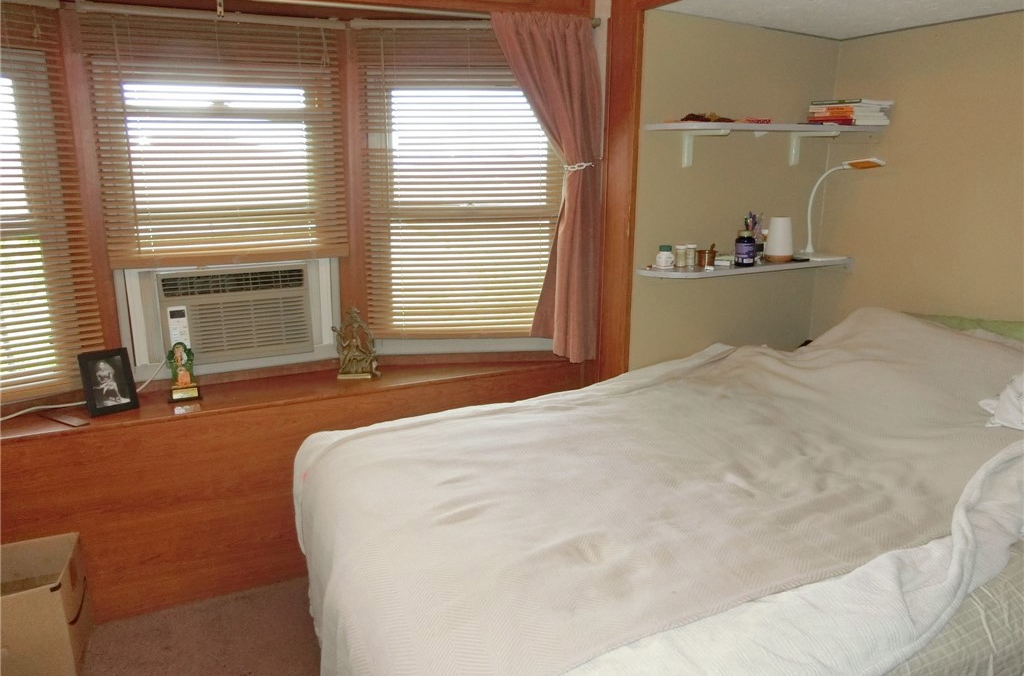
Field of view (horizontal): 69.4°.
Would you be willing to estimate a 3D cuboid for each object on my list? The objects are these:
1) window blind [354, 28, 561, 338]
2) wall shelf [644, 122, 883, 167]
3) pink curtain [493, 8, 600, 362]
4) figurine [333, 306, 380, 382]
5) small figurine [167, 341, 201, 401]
[{"bbox_3d":[-0.134,-0.511,2.544,0.755,1.047,0.045,-1,14,-5],"label":"window blind"},{"bbox_3d":[0.816,-0.620,2.385,0.809,0.131,0.197,-7,15,-24],"label":"wall shelf"},{"bbox_3d":[0.110,-0.452,2.465,0.374,1.142,0.120,-7,15,-24],"label":"pink curtain"},{"bbox_3d":[-0.532,0.017,2.531,0.150,0.238,0.071,-1,14,-2],"label":"figurine"},{"bbox_3d":[-1.032,0.100,2.320,0.092,0.181,0.059,-4,15,-16],"label":"small figurine"}]

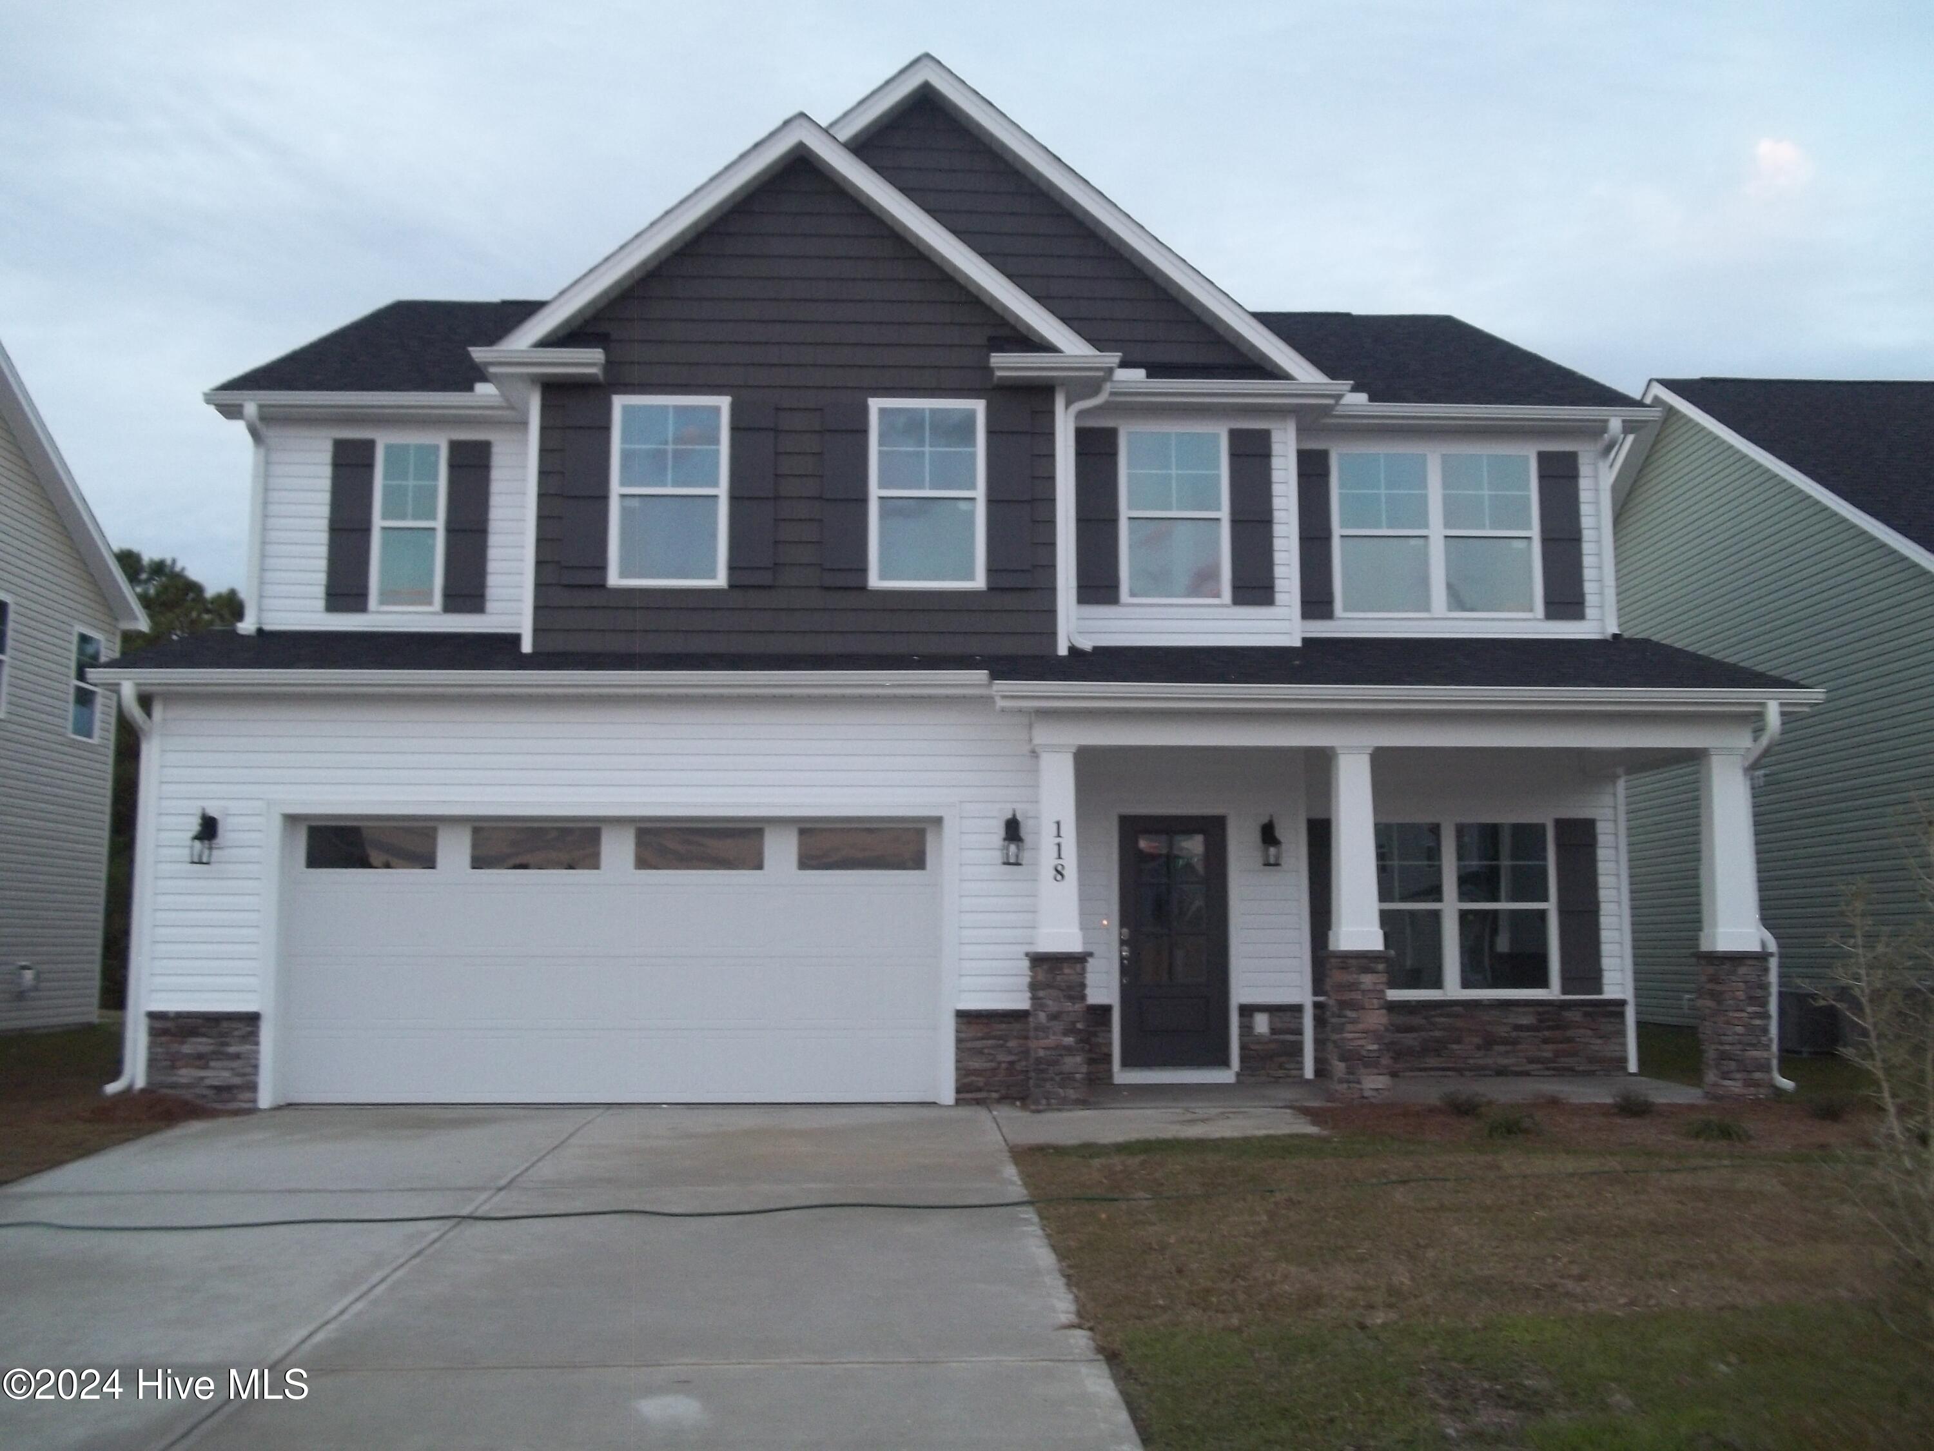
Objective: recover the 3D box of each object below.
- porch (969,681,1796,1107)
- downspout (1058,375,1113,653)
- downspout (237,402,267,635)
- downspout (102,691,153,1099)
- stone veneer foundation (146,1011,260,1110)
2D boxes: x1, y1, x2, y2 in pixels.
[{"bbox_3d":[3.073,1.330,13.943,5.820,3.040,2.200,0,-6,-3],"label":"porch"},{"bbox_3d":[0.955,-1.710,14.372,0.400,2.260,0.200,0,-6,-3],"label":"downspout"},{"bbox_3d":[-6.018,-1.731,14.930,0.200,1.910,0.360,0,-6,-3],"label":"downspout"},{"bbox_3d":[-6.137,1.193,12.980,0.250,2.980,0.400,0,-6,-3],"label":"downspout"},{"bbox_3d":[-5.553,2.430,13.005,0.810,0.705,0.140,0,-6,-3],"label":"stone veneer foundation"}]

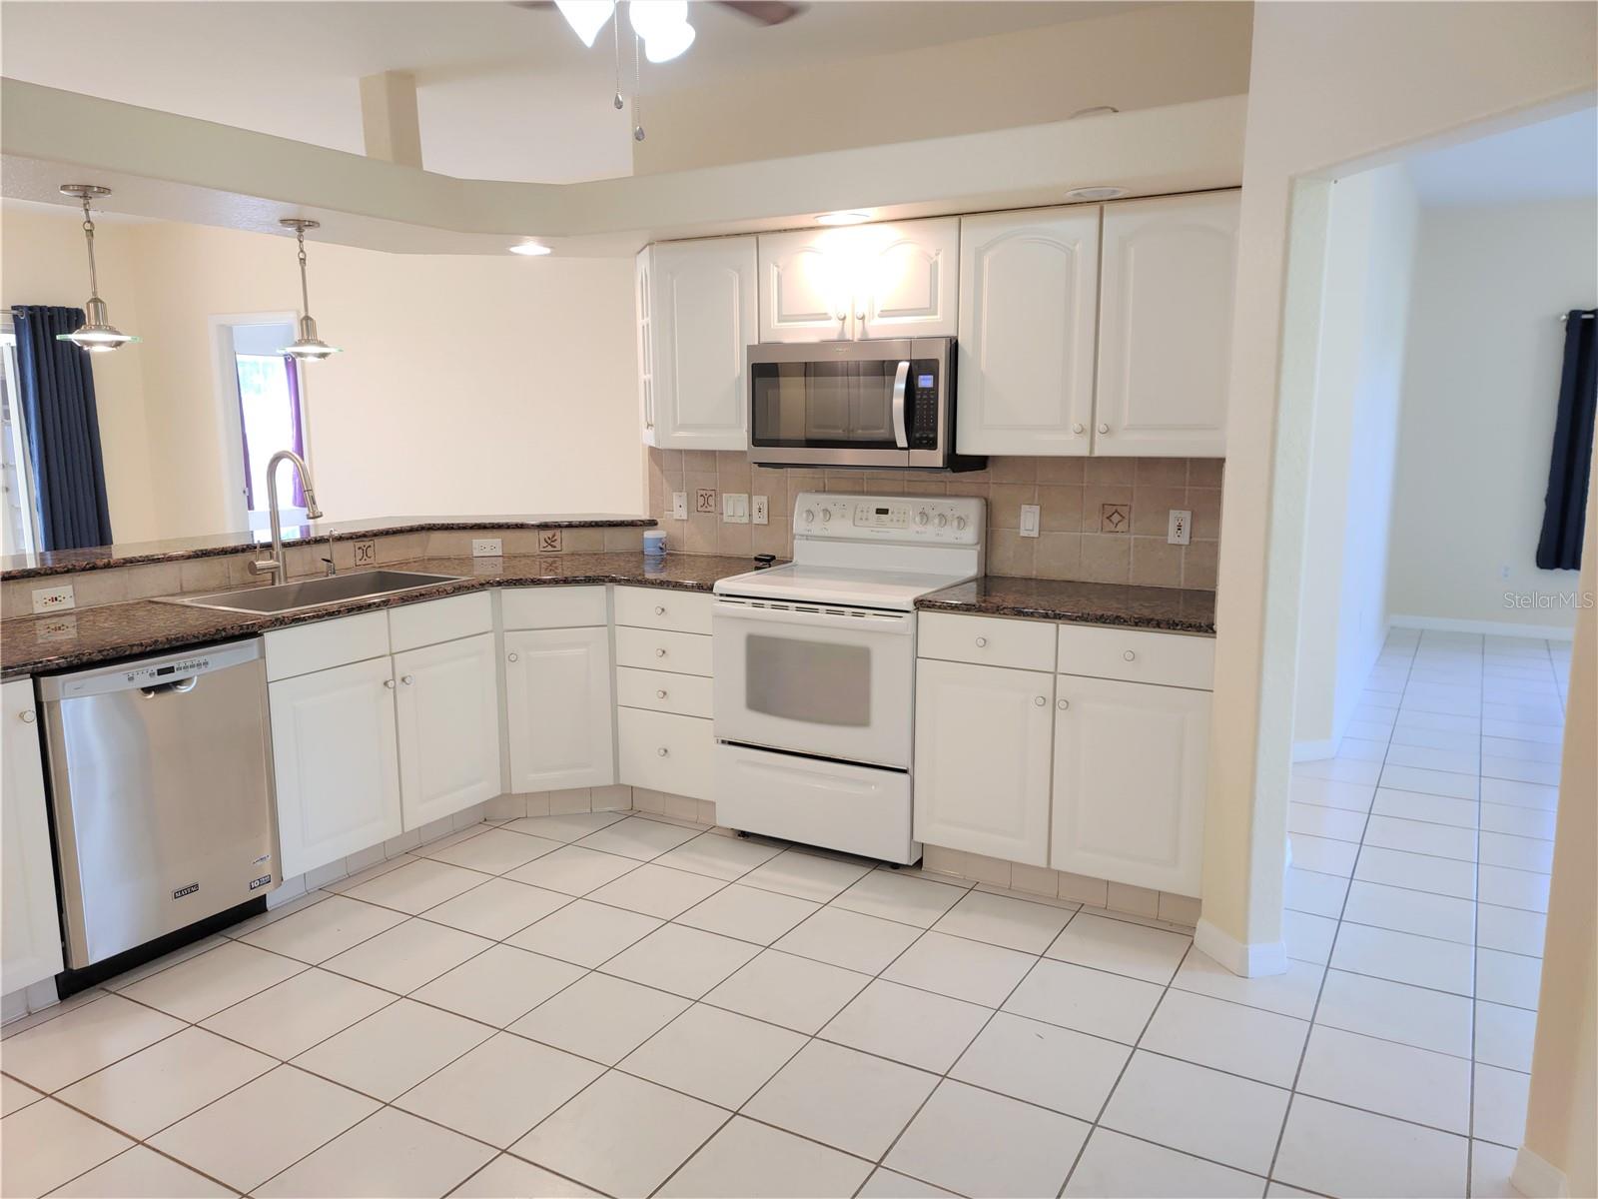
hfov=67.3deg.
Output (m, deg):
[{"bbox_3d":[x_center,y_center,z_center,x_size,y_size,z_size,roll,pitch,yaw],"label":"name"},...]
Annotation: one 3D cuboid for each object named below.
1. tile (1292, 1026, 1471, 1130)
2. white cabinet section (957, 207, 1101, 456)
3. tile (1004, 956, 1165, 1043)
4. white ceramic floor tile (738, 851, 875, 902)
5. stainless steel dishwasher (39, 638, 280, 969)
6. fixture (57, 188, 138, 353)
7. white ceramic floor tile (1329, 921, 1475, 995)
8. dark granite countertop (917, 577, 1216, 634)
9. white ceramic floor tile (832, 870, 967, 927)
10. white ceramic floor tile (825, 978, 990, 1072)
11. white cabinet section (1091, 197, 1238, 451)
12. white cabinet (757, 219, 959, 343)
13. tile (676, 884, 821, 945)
[{"bbox_3d":[1.352,1.103,2.766,0.341,0.010,0.341,6,11,30],"label":"tile"},{"bbox_3d":[0.793,-0.859,3.923,0.449,0.750,0.320,5,11,29],"label":"white cabinet section"},{"bbox_3d":[0.737,1.030,3.085,0.338,0.010,0.338,5,11,30],"label":"tile"},{"bbox_3d":[0.028,0.908,3.955,0.340,0.012,0.340,5,11,29],"label":"white ceramic floor tile"},{"bbox_3d":[-1.952,0.535,3.396,0.600,0.820,0.605,6,11,29],"label":"stainless steel dishwasher"},{"bbox_3d":[-2.018,-0.946,3.440,0.205,0.452,0.205,5,11,29],"label":"fixture"},{"bbox_3d":[1.689,1.004,3.354,0.341,0.010,0.341,6,11,30],"label":"white ceramic floor tile"},{"bbox_3d":[0.925,0.014,3.792,0.915,0.034,0.625,5,11,28],"label":"dark granite countertop"},{"bbox_3d":[0.316,0.936,3.745,0.341,0.010,0.341,6,11,30],"label":"white ceramic floor tile"},{"bbox_3d":[0.272,1.063,2.994,0.341,0.010,0.341,6,11,30],"label":"white ceramic floor tile"},{"bbox_3d":[1.191,-0.821,3.699,0.451,0.750,0.320,5,11,29],"label":"white cabinet section"},{"bbox_3d":[0.266,-1.071,4.125,0.752,0.370,0.330,5,11,30],"label":"white cabinet"},{"bbox_3d":[-0.151,0.954,3.631,0.341,0.010,0.341,6,11,30],"label":"tile"}]

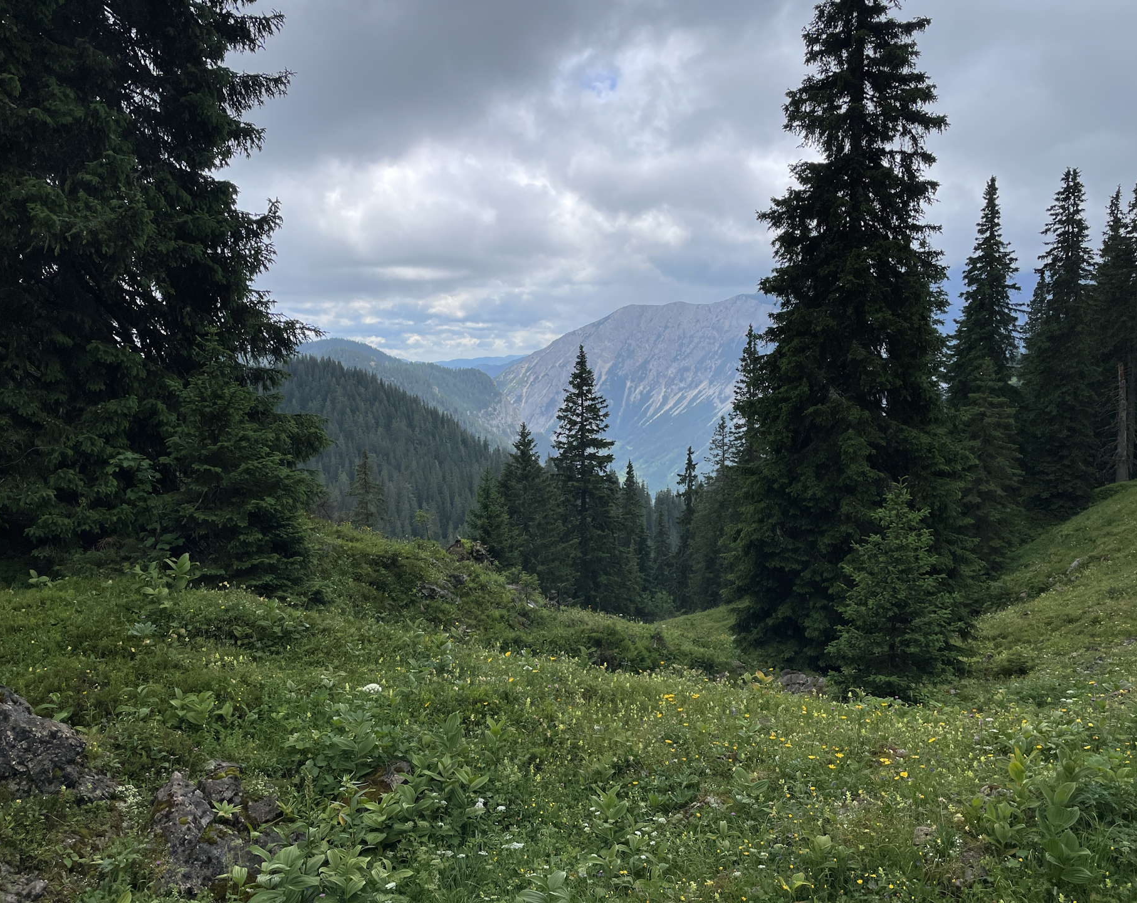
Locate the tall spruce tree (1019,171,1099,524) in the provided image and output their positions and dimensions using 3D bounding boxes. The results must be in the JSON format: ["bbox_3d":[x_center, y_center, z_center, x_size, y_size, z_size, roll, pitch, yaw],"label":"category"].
[{"bbox_3d":[19.680,-4.170,36.000,3.440,13.930,3.440,0,3,0],"label":"tall spruce tree"}]

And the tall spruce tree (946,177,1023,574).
[{"bbox_3d":[15.760,-2.710,34.000,3.250,14.950,3.250,0,3,0],"label":"tall spruce tree"}]

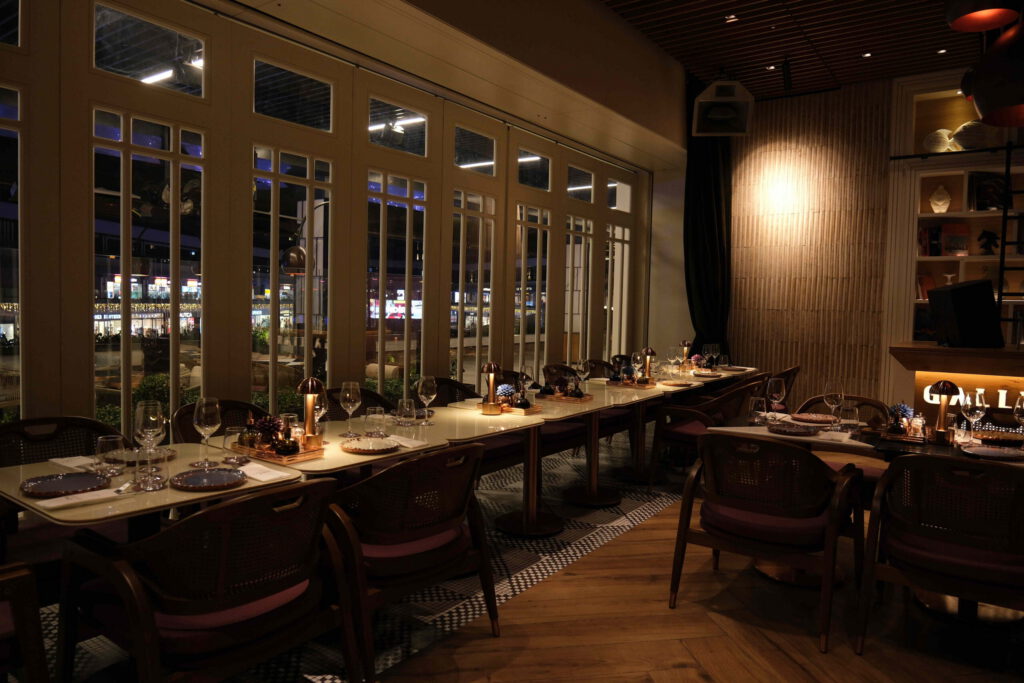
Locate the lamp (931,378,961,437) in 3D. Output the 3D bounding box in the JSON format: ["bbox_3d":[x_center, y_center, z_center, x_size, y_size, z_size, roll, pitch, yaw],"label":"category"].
[{"bbox_3d":[2.135,0.347,3.365,0.122,0.299,0.122,4,4,36],"label":"lamp"}]

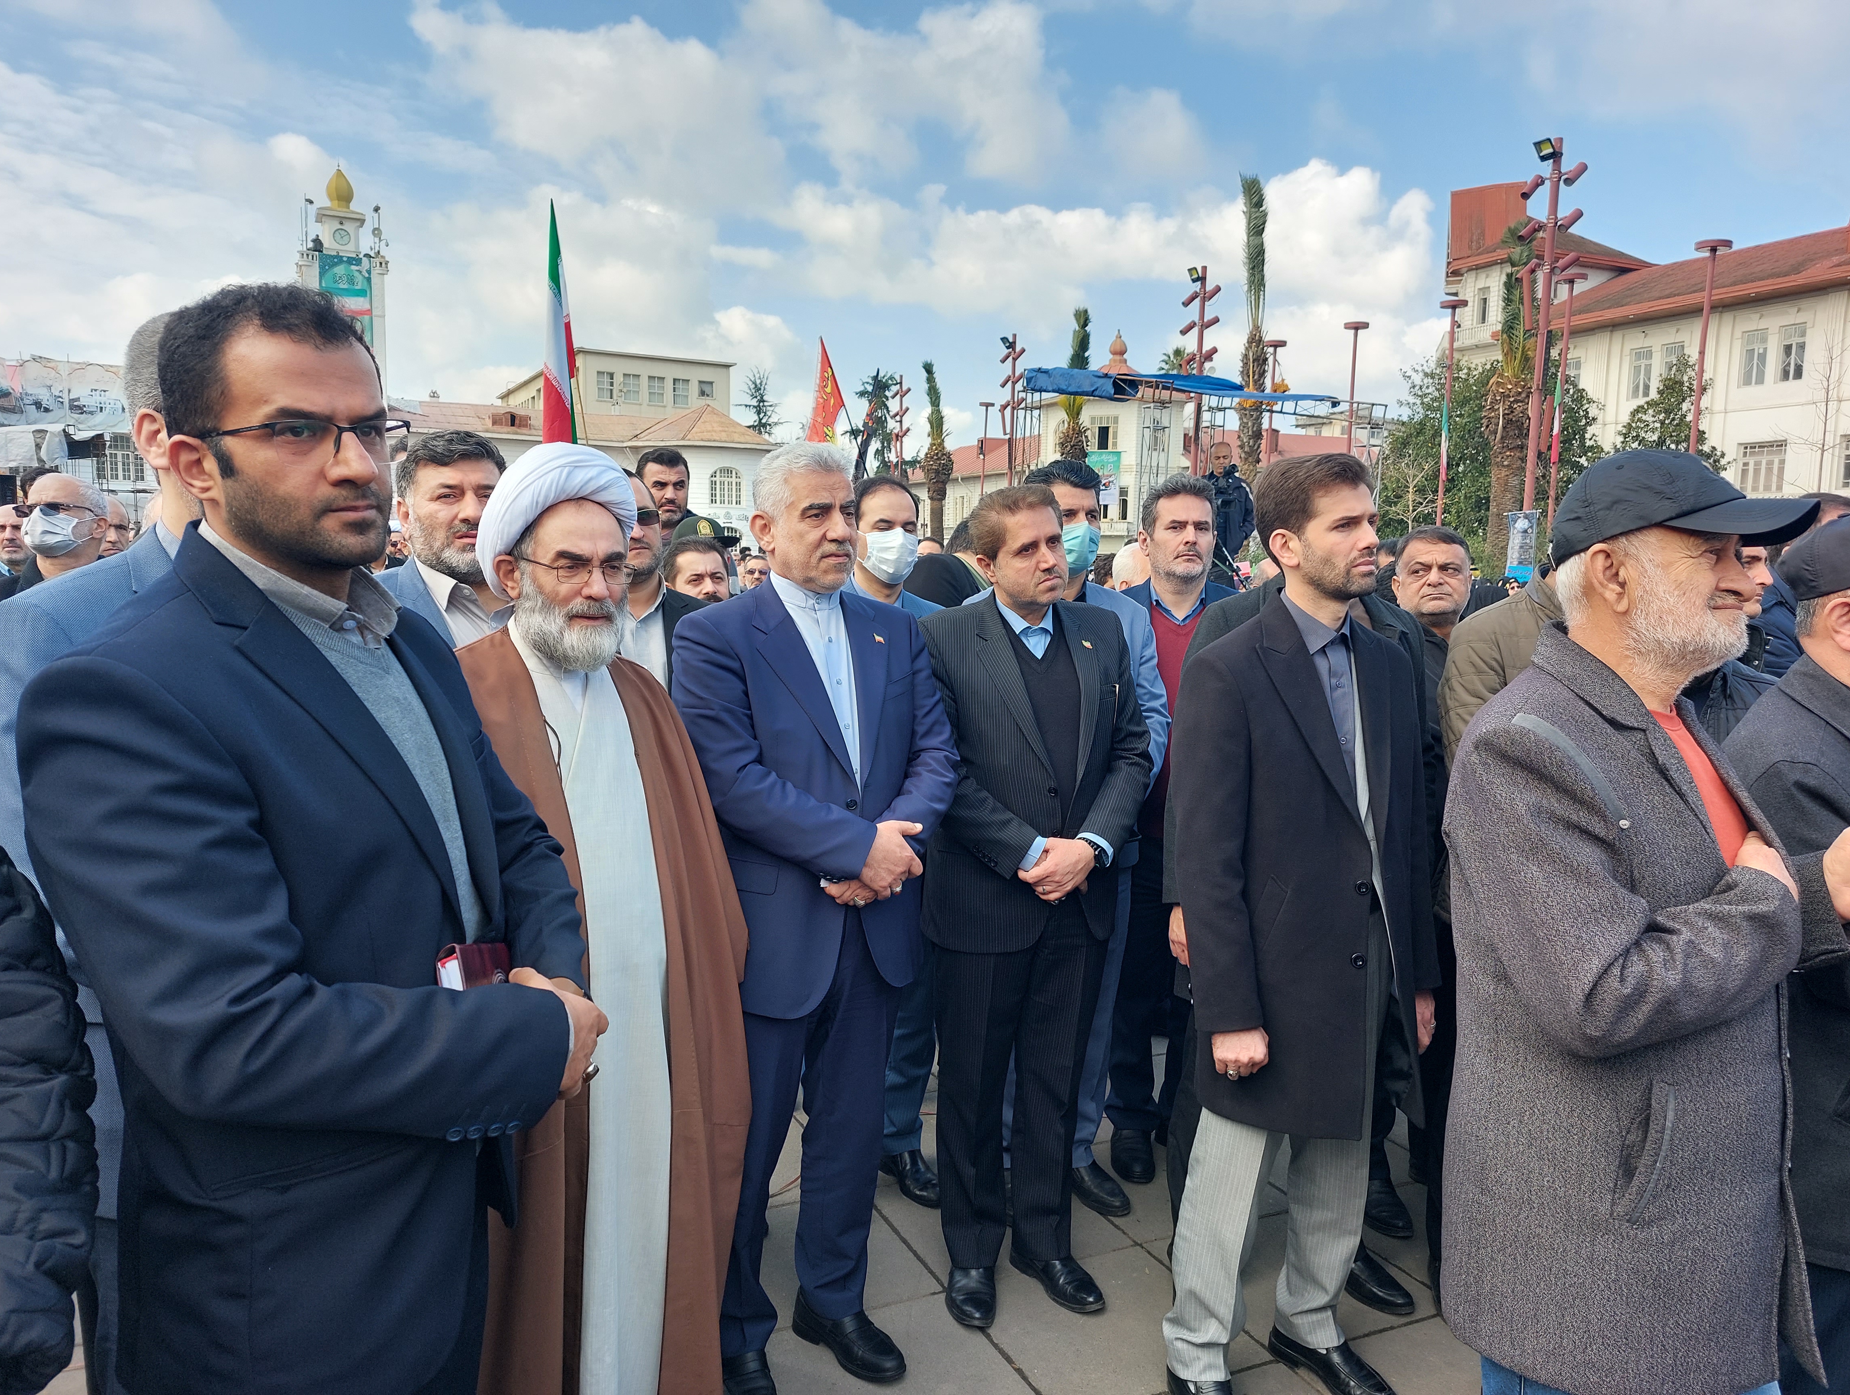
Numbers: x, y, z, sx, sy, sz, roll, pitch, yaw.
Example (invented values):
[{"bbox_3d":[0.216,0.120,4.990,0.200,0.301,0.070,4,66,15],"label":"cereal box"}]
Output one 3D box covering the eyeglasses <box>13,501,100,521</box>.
[{"bbox_3d":[-2.420,-0.521,3.600,0.142,0.048,0.145,2,1,5],"label":"eyeglasses"}]

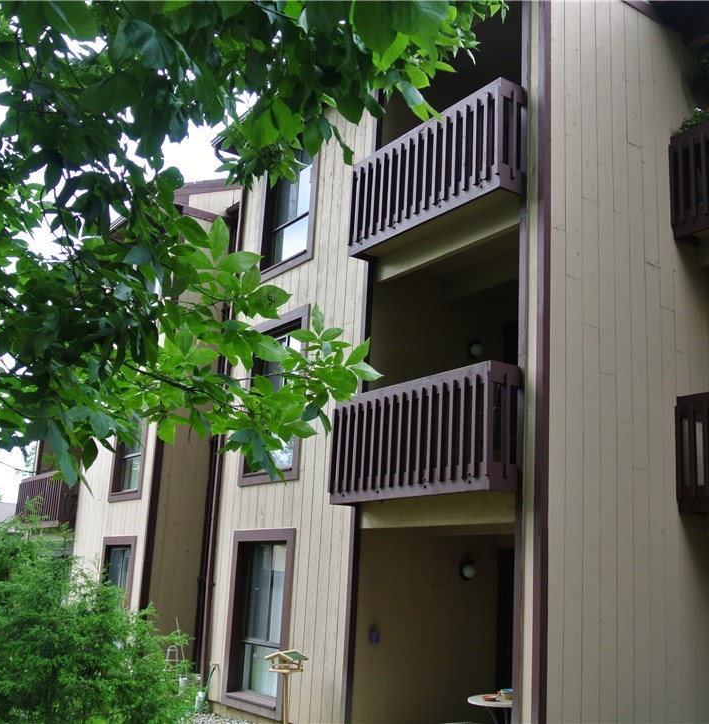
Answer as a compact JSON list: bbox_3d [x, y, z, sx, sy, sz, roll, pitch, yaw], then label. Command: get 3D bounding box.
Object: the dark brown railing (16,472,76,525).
[{"bbox_3d":[-6.118,2.799,17.951,0.355,1.102,2.514,13,-18,-34],"label":"dark brown railing"}]

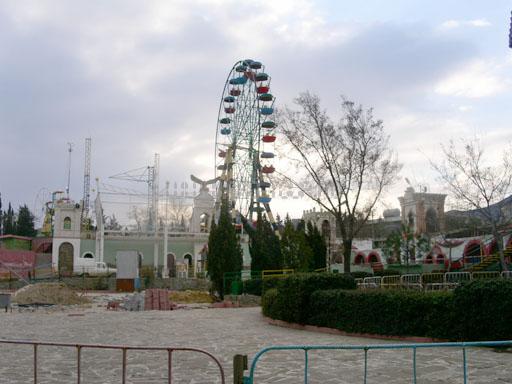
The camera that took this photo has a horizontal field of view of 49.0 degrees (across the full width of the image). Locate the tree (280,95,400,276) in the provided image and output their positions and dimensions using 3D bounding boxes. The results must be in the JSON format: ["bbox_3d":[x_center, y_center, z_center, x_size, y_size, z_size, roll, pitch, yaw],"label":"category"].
[{"bbox_3d":[4.660,-0.083,31.000,6.600,10.800,6.200,0,-7,0],"label":"tree"}]

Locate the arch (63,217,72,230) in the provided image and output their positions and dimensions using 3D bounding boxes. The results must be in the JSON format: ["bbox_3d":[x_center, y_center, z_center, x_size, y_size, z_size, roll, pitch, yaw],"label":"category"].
[{"bbox_3d":[-17.774,2.970,53.000,0.900,1.300,0.300,0,-7,0],"label":"arch"}]

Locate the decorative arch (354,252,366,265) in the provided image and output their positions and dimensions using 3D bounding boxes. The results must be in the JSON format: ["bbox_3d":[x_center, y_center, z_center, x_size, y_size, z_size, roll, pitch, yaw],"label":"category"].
[{"bbox_3d":[10.039,6.389,54.000,1.120,1.150,0.350,0,-7,0],"label":"decorative arch"}]

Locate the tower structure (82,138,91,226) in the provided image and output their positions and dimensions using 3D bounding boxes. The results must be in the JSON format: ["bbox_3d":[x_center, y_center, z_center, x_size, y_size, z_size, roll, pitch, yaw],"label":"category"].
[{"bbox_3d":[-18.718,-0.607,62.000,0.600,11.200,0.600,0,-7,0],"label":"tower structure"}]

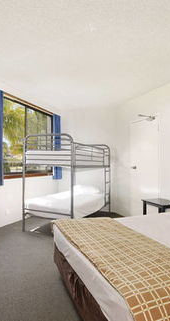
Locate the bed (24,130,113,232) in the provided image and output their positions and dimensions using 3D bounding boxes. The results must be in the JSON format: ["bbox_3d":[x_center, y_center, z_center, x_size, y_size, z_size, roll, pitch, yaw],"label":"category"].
[{"bbox_3d":[-0.201,0.404,4.079,0.996,1.620,1.996,0,-1,23],"label":"bed"}]

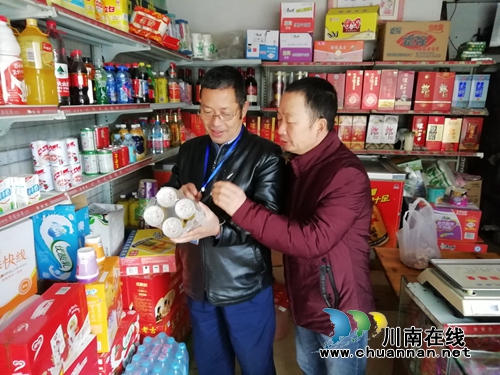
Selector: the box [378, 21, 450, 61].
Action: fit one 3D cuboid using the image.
[{"bbox_3d":[1.297,-1.149,3.016,0.468,0.286,0.260,2,13,7],"label":"box"}]

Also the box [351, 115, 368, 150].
[{"bbox_3d":[0.905,-0.458,3.140,0.110,0.271,0.105,2,13,7],"label":"box"}]

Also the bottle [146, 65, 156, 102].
[{"bbox_3d":[-0.649,-0.681,2.460,0.063,0.230,0.063,3,13,10],"label":"bottle"}]

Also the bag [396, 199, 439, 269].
[{"bbox_3d":[0.915,0.250,2.040,0.205,0.355,0.170,3,13,10],"label":"bag"}]

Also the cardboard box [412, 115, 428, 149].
[{"bbox_3d":[1.388,-0.447,3.102,0.111,0.271,0.095,2,13,7],"label":"cardboard box"}]

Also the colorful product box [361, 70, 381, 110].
[{"bbox_3d":[0.934,-0.748,2.903,0.122,0.288,0.115,3,13,10],"label":"colorful product box"}]

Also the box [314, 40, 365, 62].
[{"bbox_3d":[0.714,-1.092,3.064,0.381,0.163,0.220,2,13,7],"label":"box"}]

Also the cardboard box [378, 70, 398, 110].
[{"bbox_3d":[1.099,-0.777,3.014,0.123,0.307,0.115,2,13,7],"label":"cardboard box"}]

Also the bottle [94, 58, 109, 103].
[{"bbox_3d":[-0.768,-0.546,1.940,0.064,0.220,0.064,3,13,10],"label":"bottle"}]

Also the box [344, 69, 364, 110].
[{"bbox_3d":[0.849,-0.799,3.091,0.125,0.306,0.115,2,13,7],"label":"box"}]

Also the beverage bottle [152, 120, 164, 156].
[{"bbox_3d":[-0.611,-0.333,2.500,0.067,0.212,0.067,3,13,10],"label":"beverage bottle"}]

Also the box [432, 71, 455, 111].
[{"bbox_3d":[1.530,-0.759,3.001,0.139,0.299,0.115,2,13,7],"label":"box"}]

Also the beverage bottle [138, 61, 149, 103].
[{"bbox_3d":[-0.664,-0.651,2.351,0.066,0.242,0.066,9,15,32],"label":"beverage bottle"}]

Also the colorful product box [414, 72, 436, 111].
[{"bbox_3d":[1.313,-0.723,2.839,0.133,0.274,0.120,3,13,10],"label":"colorful product box"}]

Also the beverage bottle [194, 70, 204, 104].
[{"bbox_3d":[-0.419,-0.876,3.278,0.077,0.309,0.077,2,13,7],"label":"beverage bottle"}]

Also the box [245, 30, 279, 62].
[{"bbox_3d":[0.098,-1.151,3.085,0.258,0.220,0.260,0,13,-2],"label":"box"}]

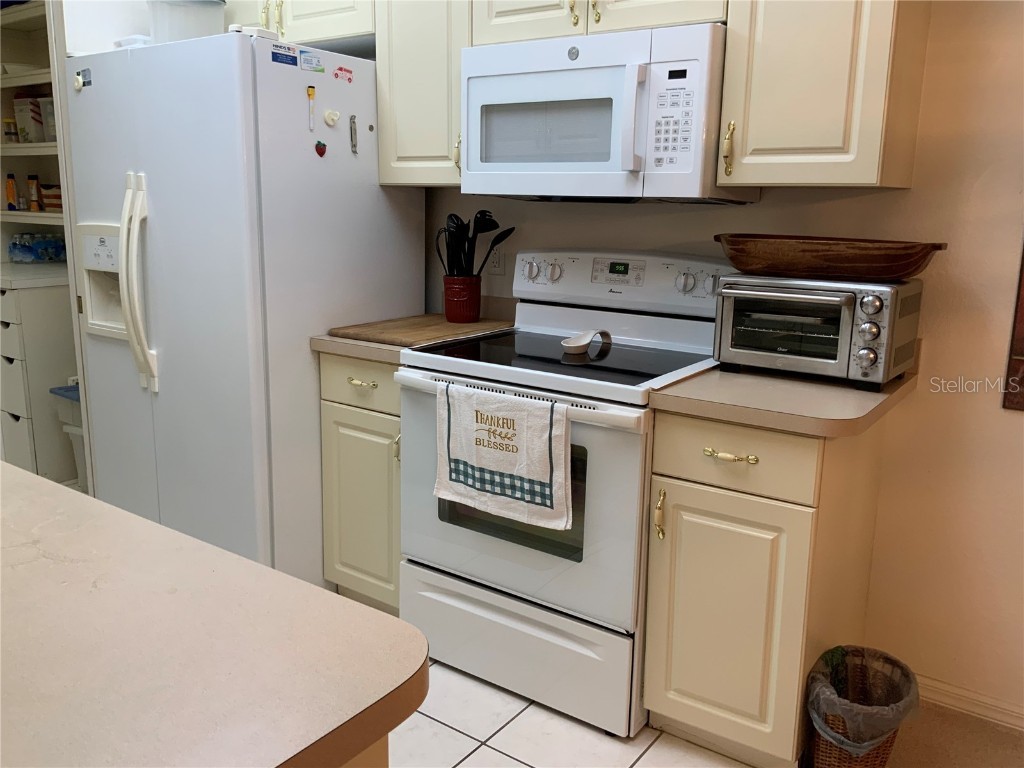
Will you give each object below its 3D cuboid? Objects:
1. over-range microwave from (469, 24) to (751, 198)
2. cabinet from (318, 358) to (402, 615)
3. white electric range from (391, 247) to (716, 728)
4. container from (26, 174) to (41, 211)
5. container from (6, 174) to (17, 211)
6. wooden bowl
[{"bbox_3d":[0.259,-0.711,2.368,0.751,0.406,0.410,9,15,34],"label":"over-range microwave"},{"bbox_3d":[-0.285,0.298,2.837,0.363,0.848,0.613,9,15,34],"label":"cabinet"},{"bbox_3d":[0.162,0.238,2.468,0.758,1.165,0.655,9,15,34],"label":"white electric range"},{"bbox_3d":[-2.500,-0.993,4.475,0.060,0.185,0.060,9,15,34],"label":"container"},{"bbox_3d":[-2.703,-1.031,4.622,0.052,0.190,0.052,9,15,34],"label":"container"},{"bbox_3d":[0.793,-0.323,2.200,0.578,0.104,0.310,9,14,34],"label":"wooden bowl"}]

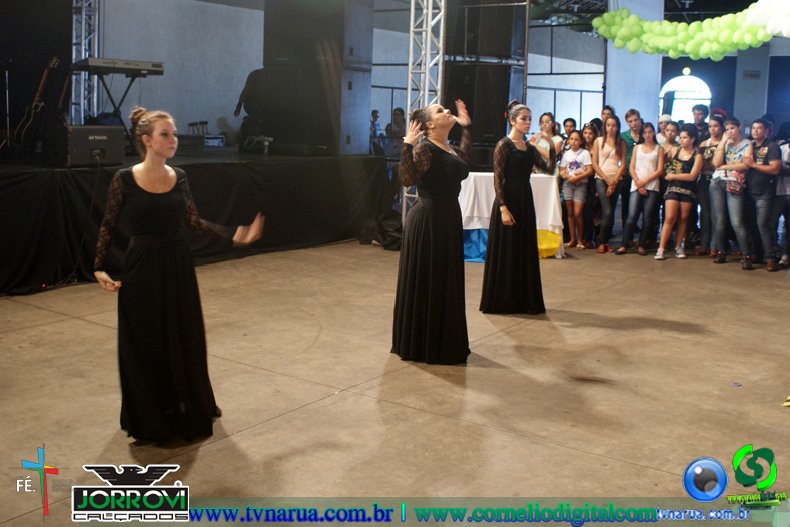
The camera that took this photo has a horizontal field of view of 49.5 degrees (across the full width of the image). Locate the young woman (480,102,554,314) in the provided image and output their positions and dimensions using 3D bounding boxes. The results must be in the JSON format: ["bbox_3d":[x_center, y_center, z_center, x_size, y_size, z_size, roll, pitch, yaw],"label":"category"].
[{"bbox_3d":[1.030,-0.457,7.151,0.570,1.720,0.460,-5,12,-35],"label":"young woman"}]

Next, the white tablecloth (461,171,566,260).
[{"bbox_3d":[1.288,-0.553,10.078,1.120,0.930,0.800,-2,10,-24],"label":"white tablecloth"}]

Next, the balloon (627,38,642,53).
[{"bbox_3d":[3.274,-2.980,11.700,0.210,0.210,0.210,2,10,0],"label":"balloon"}]

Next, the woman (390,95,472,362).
[{"bbox_3d":[0.275,-0.197,5.655,0.520,1.670,0.540,11,13,43],"label":"woman"}]

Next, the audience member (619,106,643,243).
[{"bbox_3d":[3.090,-1.097,11.168,0.500,1.780,0.340,5,10,19],"label":"audience member"}]

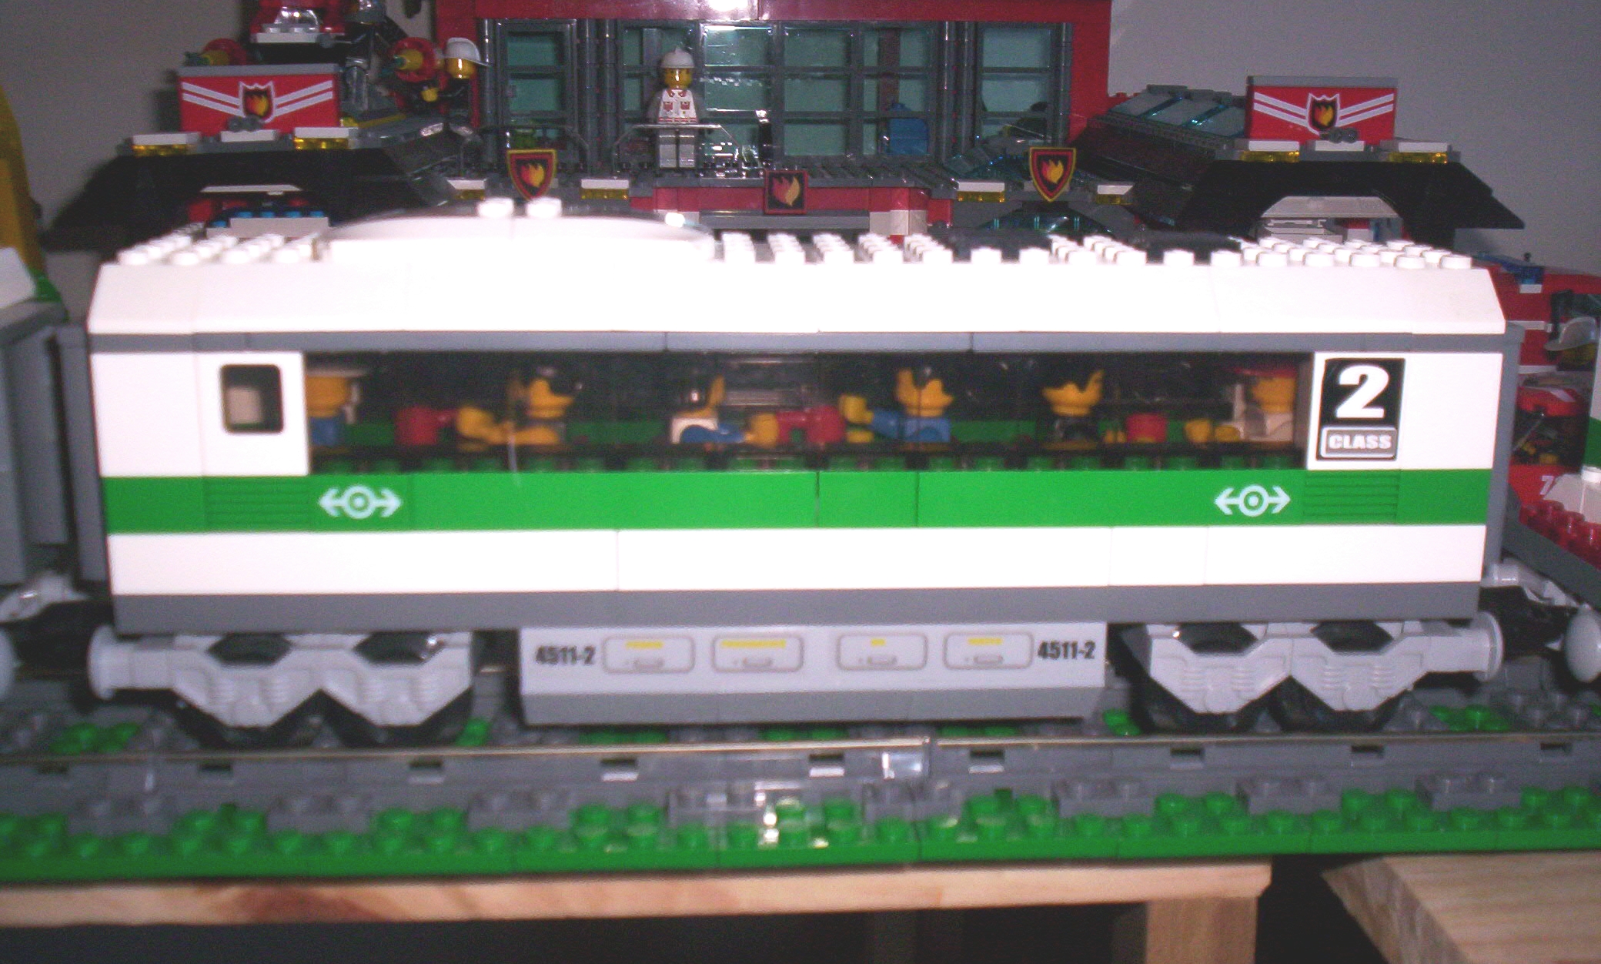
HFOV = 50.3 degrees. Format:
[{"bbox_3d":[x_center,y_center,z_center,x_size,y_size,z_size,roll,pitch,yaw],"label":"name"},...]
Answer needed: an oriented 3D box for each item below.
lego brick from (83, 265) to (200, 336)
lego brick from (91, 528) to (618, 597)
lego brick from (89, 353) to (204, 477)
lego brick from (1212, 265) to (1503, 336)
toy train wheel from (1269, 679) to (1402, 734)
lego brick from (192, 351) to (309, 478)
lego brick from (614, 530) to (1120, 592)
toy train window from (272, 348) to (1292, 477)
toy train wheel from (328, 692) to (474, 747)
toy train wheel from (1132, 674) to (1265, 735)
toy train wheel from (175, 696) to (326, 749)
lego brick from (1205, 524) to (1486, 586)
[{"bbox_3d":[-0.101,-0.030,0.267,0.016,0.010,0.016,0,12,-4],"label":"lego brick"},{"bbox_3d":[-0.069,0.012,0.274,0.080,0.010,0.008,0,12,-4],"label":"lego brick"},{"bbox_3d":[-0.101,-0.011,0.267,0.016,0.019,0.008,0,13,-4],"label":"lego brick"},{"bbox_3d":[0.090,-0.030,0.283,0.048,0.010,0.018,0,13,-4],"label":"lego brick"},{"bbox_3d":[0.093,0.033,0.294,0.022,0.021,0.007,0,13,-4],"label":"toy train wheel"},{"bbox_3d":[-0.085,-0.011,0.269,0.016,0.019,0.008,0,13,-4],"label":"lego brick"},{"bbox_3d":[0.010,0.011,0.280,0.080,0.010,0.008,0,12,-4],"label":"lego brick"},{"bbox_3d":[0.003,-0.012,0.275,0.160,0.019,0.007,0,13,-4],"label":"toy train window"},{"bbox_3d":[-0.066,0.034,0.282,0.022,0.021,0.007,0,13,-4],"label":"toy train wheel"},{"bbox_3d":[0.069,0.034,0.292,0.021,0.021,0.006,0,12,-4],"label":"toy train wheel"},{"bbox_3d":[-0.090,0.034,0.280,0.022,0.021,0.007,0,13,-4],"label":"toy train wheel"},{"bbox_3d":[0.090,0.011,0.286,0.048,0.010,0.008,0,12,-4],"label":"lego brick"}]

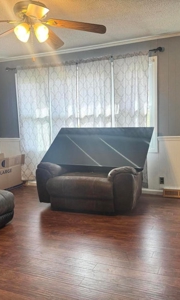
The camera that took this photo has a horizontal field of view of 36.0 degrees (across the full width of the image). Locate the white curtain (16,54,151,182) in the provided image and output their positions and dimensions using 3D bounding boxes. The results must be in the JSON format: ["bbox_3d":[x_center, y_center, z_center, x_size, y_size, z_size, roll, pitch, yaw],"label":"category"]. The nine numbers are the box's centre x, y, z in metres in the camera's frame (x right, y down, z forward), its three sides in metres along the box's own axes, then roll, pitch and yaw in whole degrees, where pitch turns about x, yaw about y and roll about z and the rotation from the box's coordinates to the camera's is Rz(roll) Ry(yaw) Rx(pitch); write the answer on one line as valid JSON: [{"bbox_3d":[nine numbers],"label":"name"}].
[{"bbox_3d":[-0.216,-0.447,4.798,2.470,2.120,0.110,1,7,23],"label":"white curtain"}]

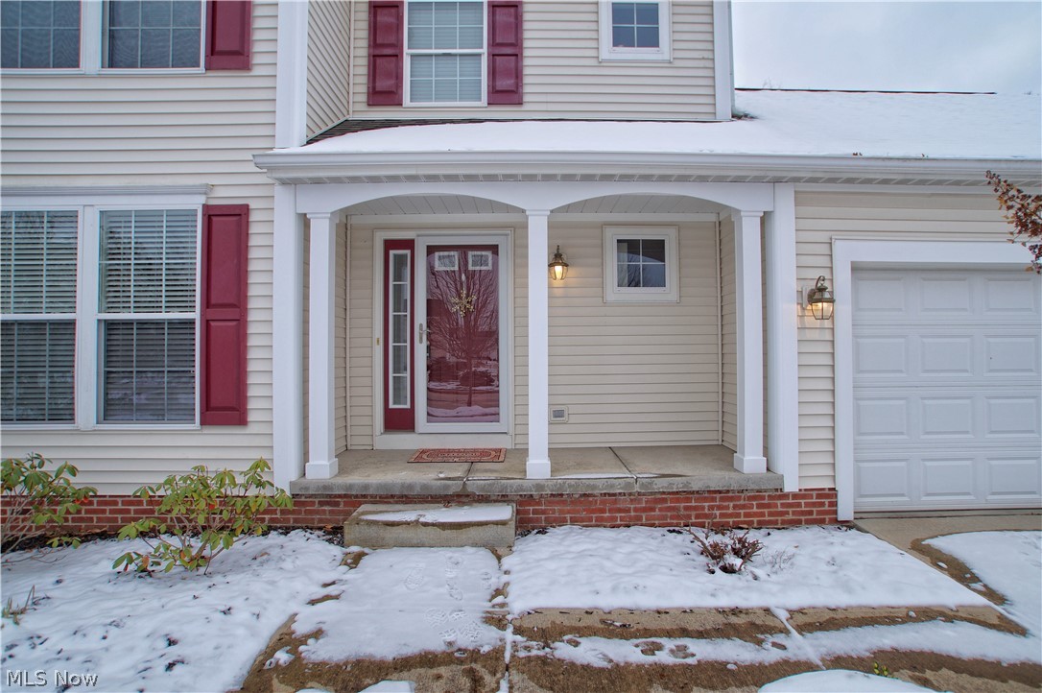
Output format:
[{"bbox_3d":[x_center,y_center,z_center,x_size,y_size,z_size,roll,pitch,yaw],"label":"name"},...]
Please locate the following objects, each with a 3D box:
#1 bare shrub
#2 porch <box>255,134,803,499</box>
[{"bbox_3d":[1.347,1.327,3.090,0.470,0.255,0.380,0,-1,-1],"label":"bare shrub"},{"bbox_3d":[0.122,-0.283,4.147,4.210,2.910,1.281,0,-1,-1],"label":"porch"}]

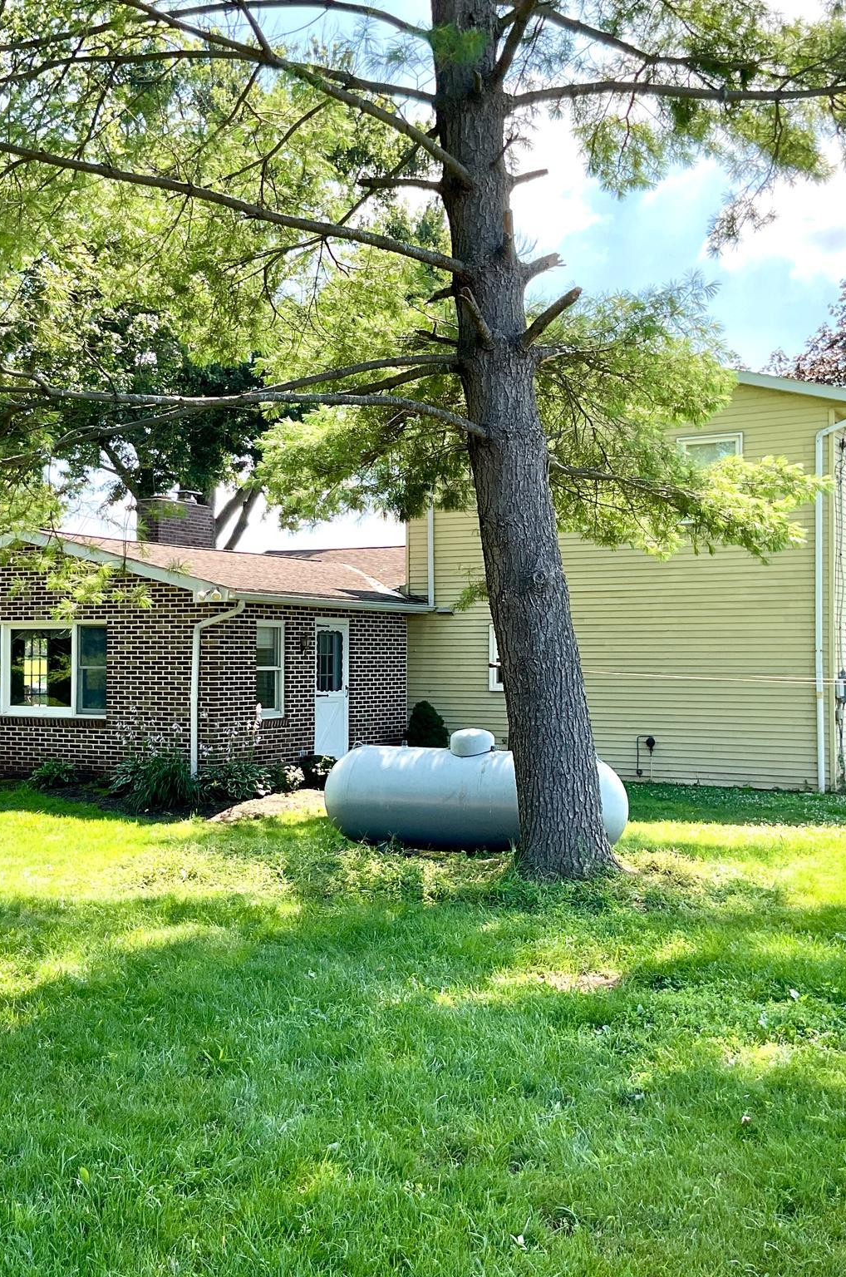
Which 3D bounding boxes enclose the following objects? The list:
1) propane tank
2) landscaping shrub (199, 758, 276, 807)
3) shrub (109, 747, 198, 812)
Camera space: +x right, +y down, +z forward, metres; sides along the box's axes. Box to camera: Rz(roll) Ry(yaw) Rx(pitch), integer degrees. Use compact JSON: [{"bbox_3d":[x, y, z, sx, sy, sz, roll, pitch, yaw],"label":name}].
[{"bbox_3d":[0.440,1.417,13.109,3.020,1.170,0.950,0,-1,31],"label":"propane tank"},{"bbox_3d":[-2.319,1.774,17.700,0.880,0.630,0.900,0,-1,0],"label":"landscaping shrub"},{"bbox_3d":[-3.209,1.683,16.950,1.020,0.760,0.950,0,-1,0],"label":"shrub"}]

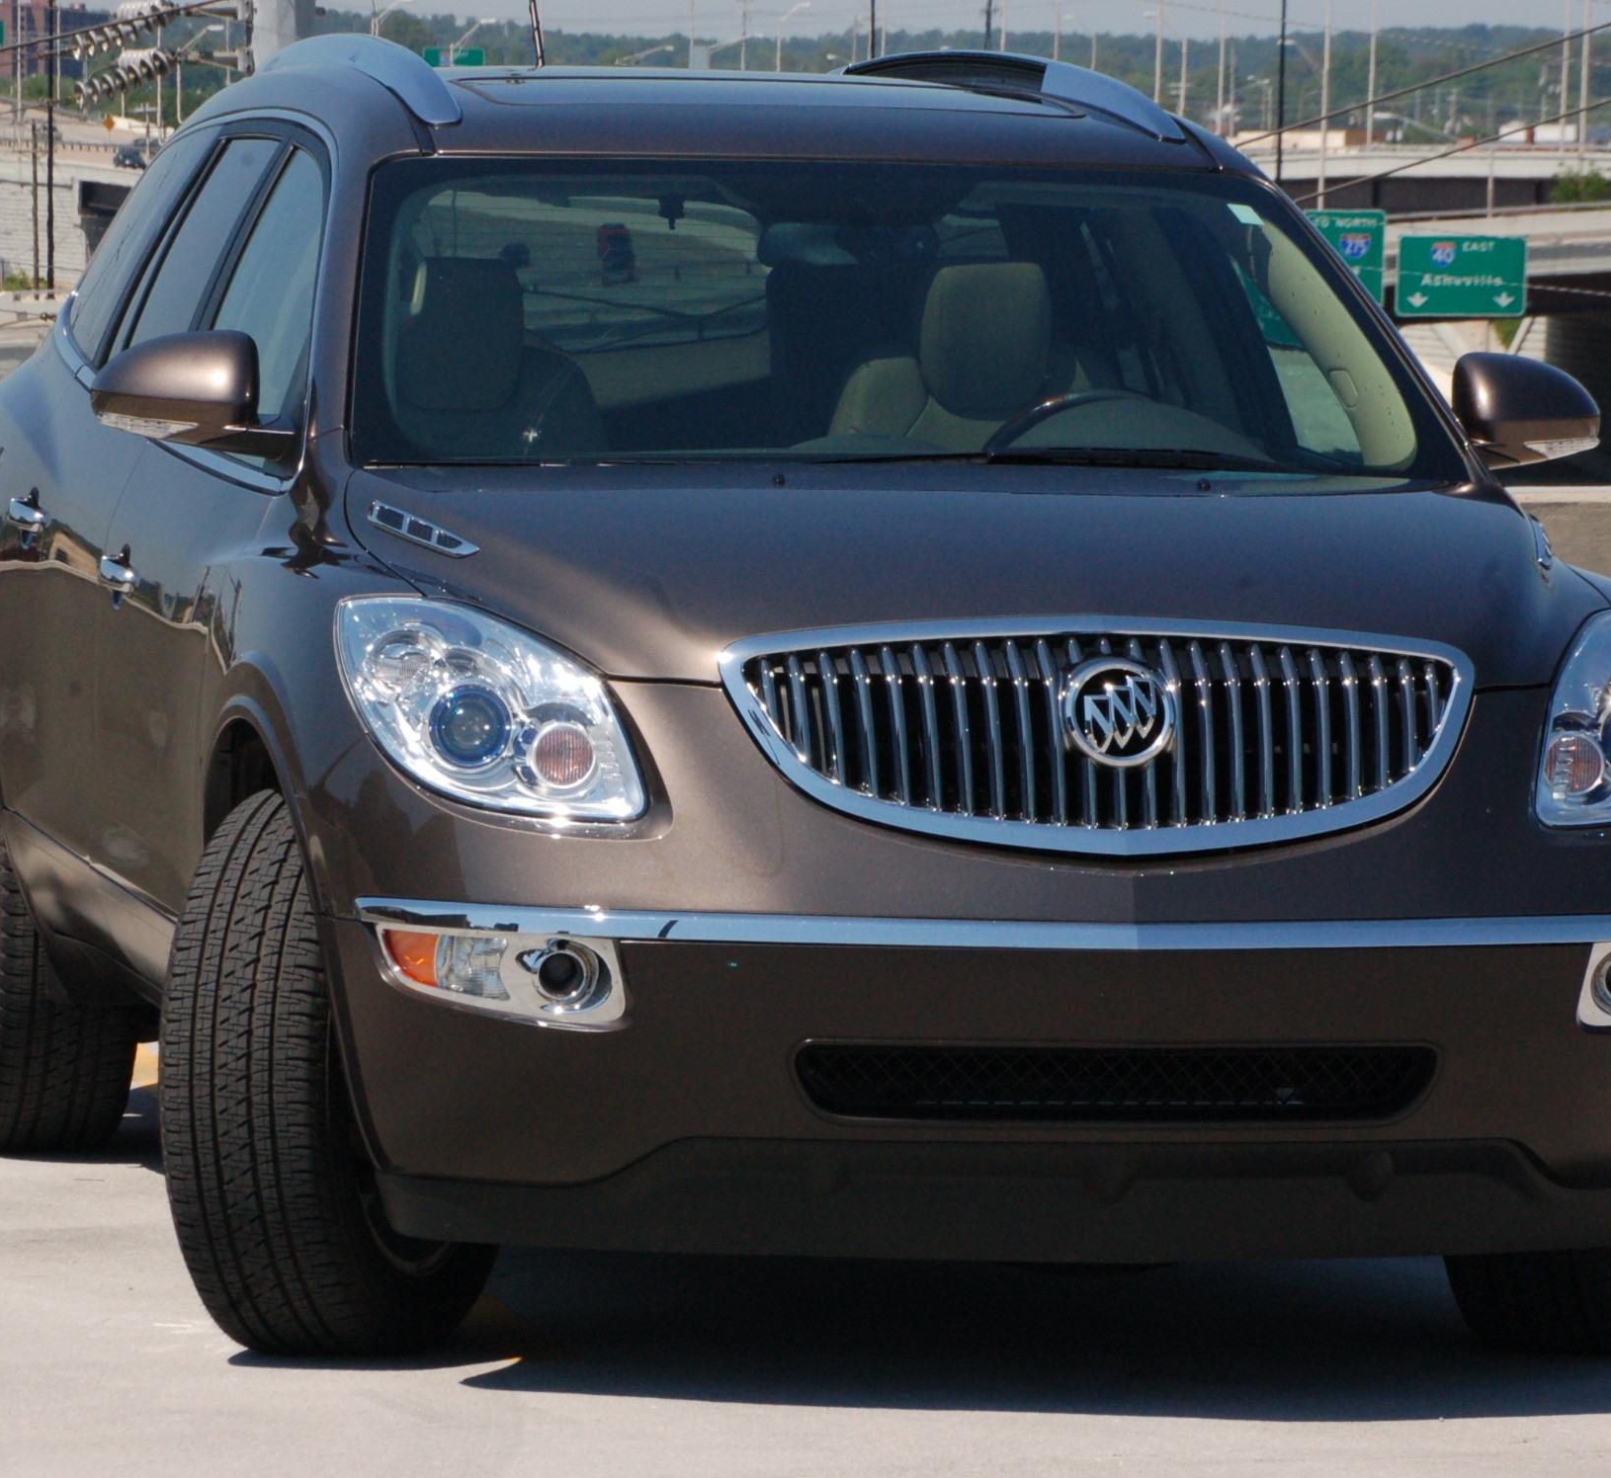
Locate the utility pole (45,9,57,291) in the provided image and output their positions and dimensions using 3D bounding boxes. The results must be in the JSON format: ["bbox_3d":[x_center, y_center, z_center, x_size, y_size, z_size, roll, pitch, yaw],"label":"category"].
[{"bbox_3d":[-38.863,-31.227,479.547,0.340,16.500,0.340,1,3,-5],"label":"utility pole"}]

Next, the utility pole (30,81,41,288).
[{"bbox_3d":[-39.870,-28.671,480.000,0.320,10.800,0.320,1,3,0],"label":"utility pole"}]

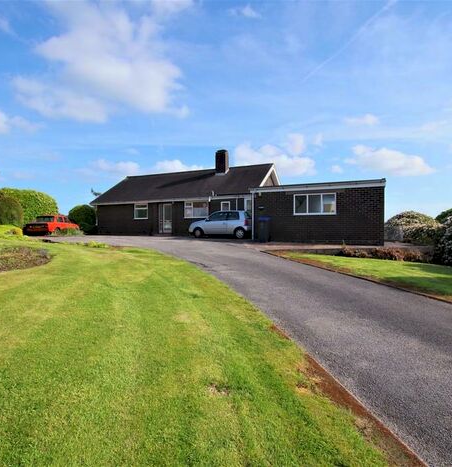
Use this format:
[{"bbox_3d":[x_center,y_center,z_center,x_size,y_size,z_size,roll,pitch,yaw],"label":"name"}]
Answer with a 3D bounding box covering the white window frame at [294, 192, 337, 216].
[{"bbox_3d":[3.793,-1.270,12.535,1.820,0.950,0.100,0,0,22],"label":"white window frame"}]

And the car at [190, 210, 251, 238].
[{"bbox_3d":[-0.245,-0.497,16.100,3.530,1.460,1.640,0,1,16],"label":"car"}]

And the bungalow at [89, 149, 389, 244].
[{"bbox_3d":[-0.824,-2.987,19.877,19.350,6.600,12.650,0,1,23],"label":"bungalow"}]

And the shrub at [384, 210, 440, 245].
[{"bbox_3d":[9.510,-0.331,15.000,2.500,1.650,2.000,0,1,27],"label":"shrub"}]

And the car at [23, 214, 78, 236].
[{"bbox_3d":[-12.150,-0.579,20.600,1.660,1.380,4.200,0,1,-1],"label":"car"}]

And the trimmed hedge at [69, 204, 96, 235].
[{"bbox_3d":[-11.543,-1.140,23.800,2.300,2.380,2.200,0,1,-23],"label":"trimmed hedge"}]

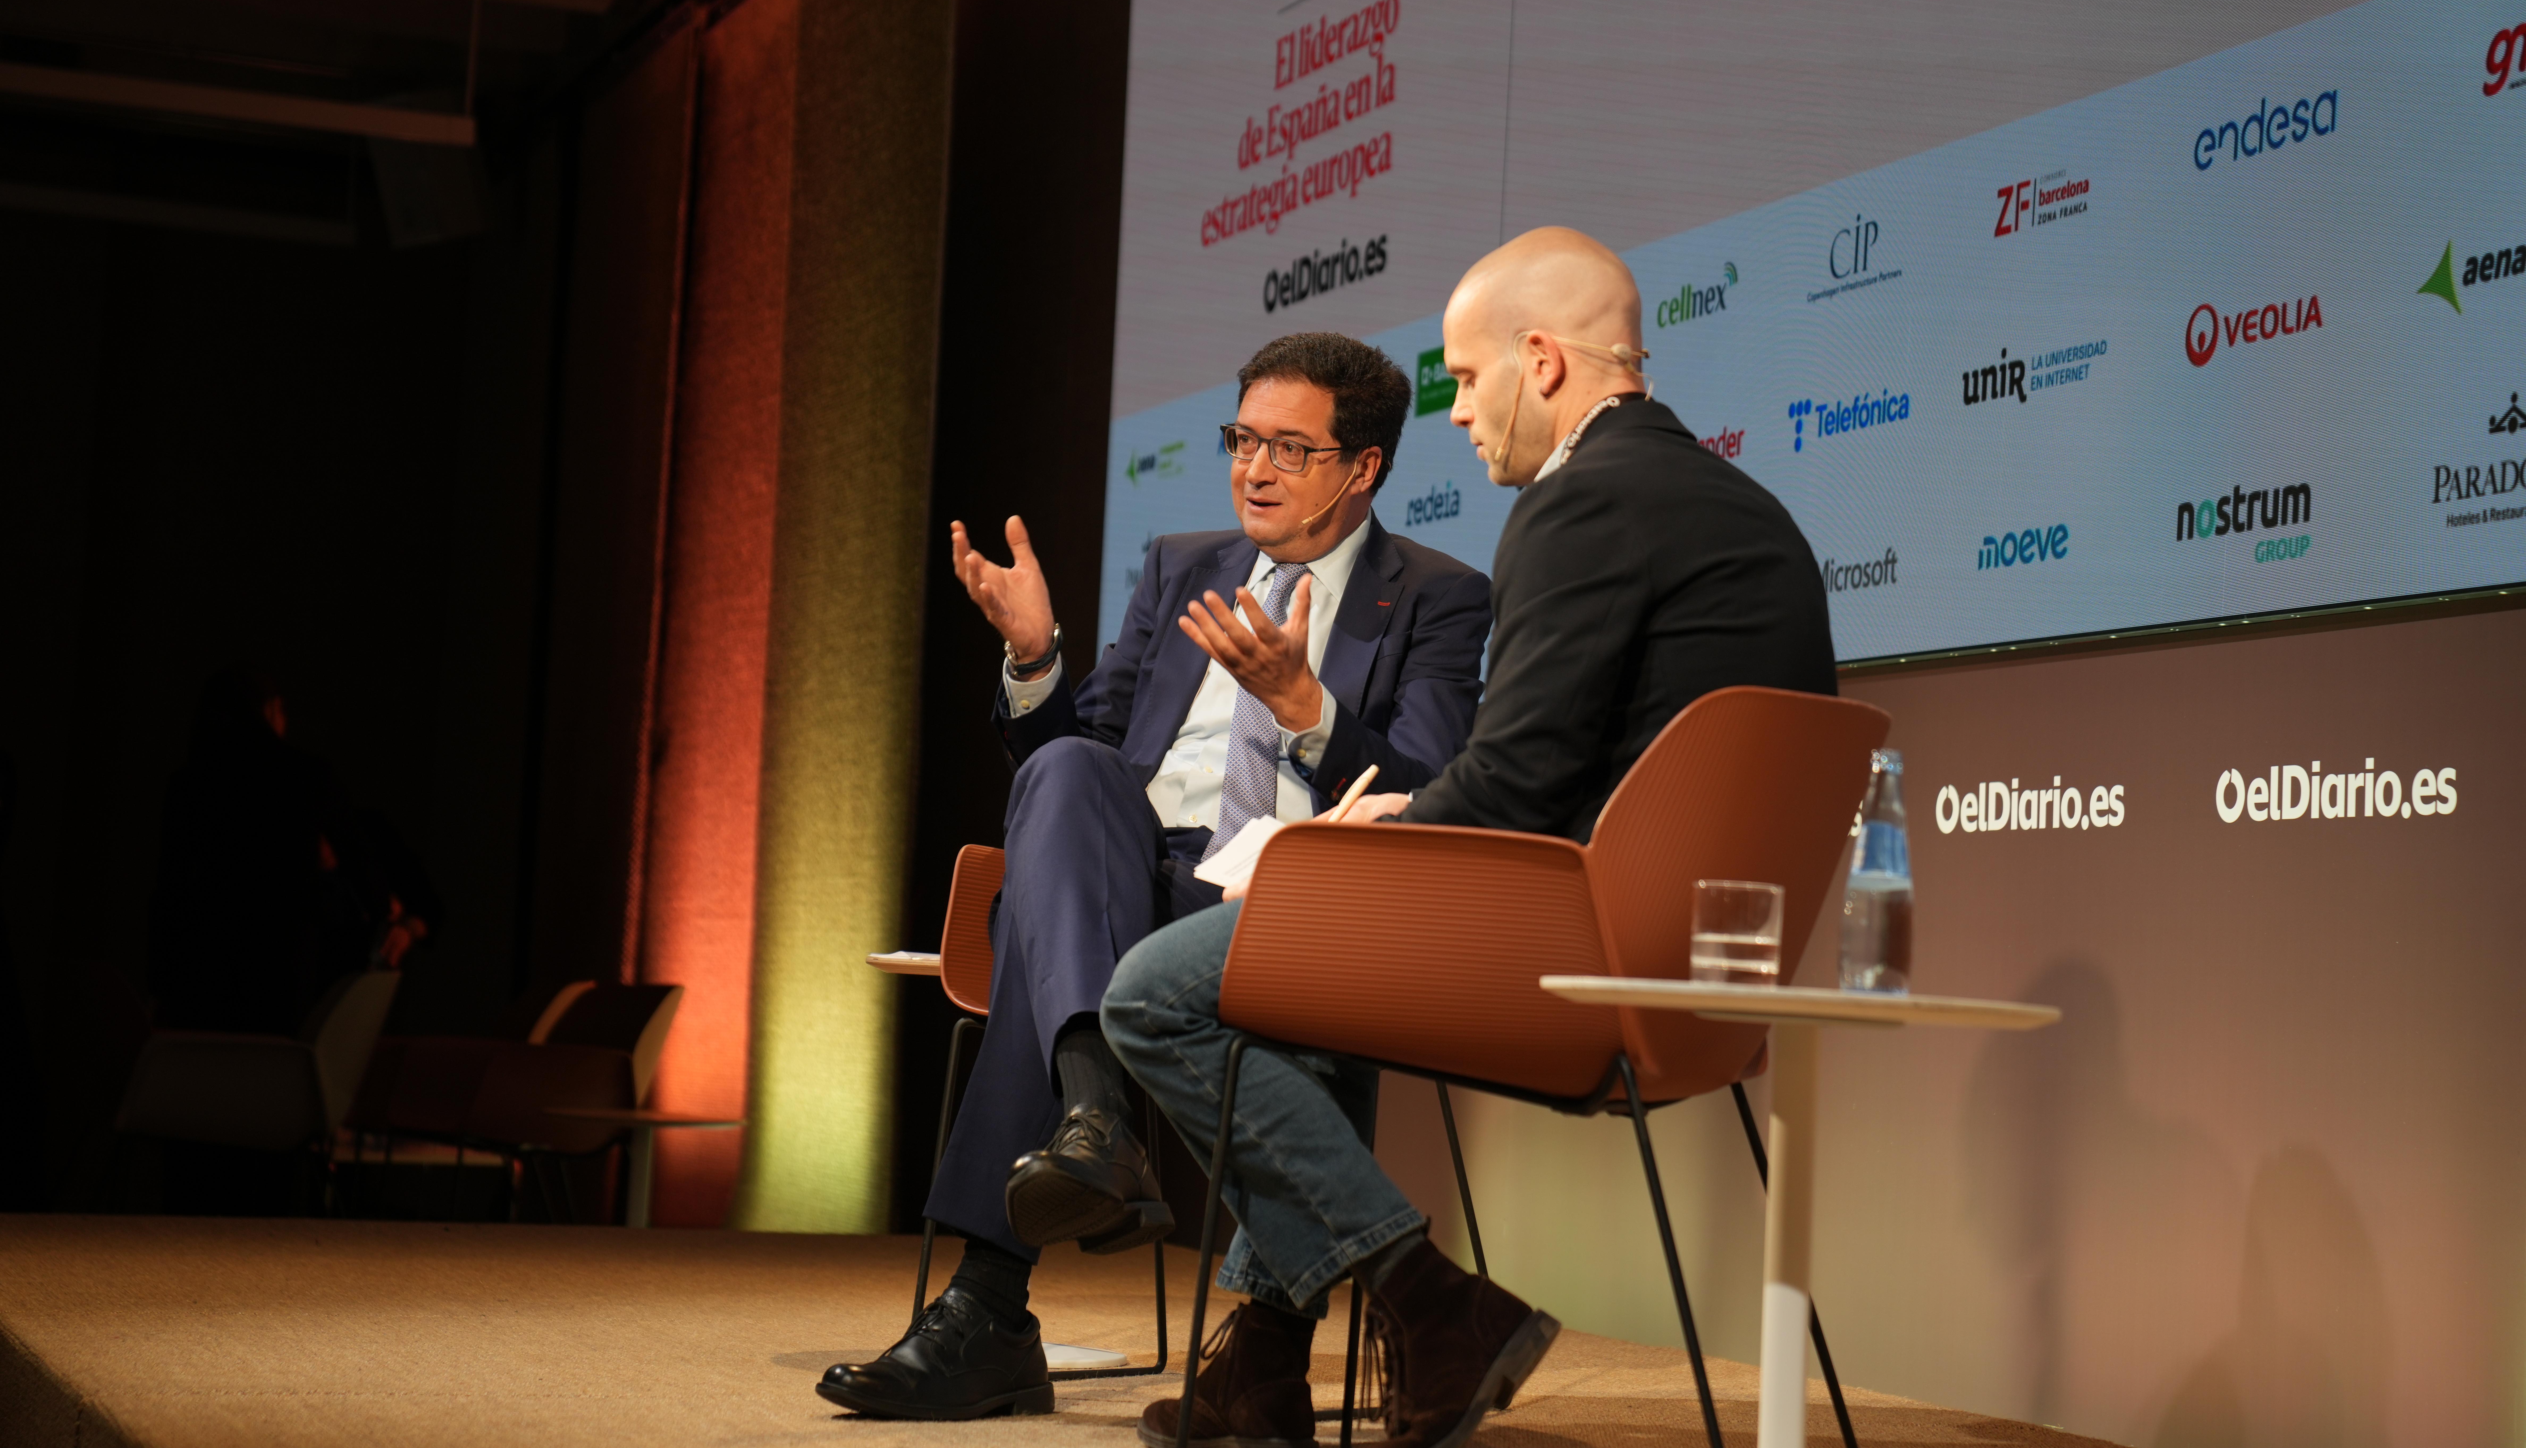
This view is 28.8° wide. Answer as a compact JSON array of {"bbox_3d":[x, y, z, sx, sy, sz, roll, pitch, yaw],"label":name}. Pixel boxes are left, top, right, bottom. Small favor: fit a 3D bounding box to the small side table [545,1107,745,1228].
[{"bbox_3d":[-1.365,1.121,10.850,0.455,0.500,0.455,3,-3,0],"label":"small side table"}]

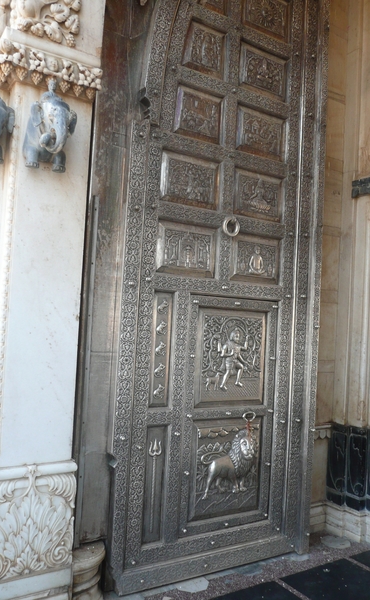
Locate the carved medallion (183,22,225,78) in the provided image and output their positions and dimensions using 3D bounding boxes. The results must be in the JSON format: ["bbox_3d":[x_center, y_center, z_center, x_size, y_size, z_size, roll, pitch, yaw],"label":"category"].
[{"bbox_3d":[0.130,-1.507,2.921,0.254,0.288,0.045,4,-3,-29],"label":"carved medallion"}]

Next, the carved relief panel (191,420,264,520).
[{"bbox_3d":[0.263,1.018,2.948,0.500,0.558,0.070,4,-3,-29],"label":"carved relief panel"}]

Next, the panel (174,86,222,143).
[{"bbox_3d":[0.086,-1.103,2.889,0.301,0.282,0.045,4,-3,-29],"label":"panel"}]

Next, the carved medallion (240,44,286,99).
[{"bbox_3d":[0.516,-1.474,3.140,0.373,0.285,0.045,4,-3,-29],"label":"carved medallion"}]

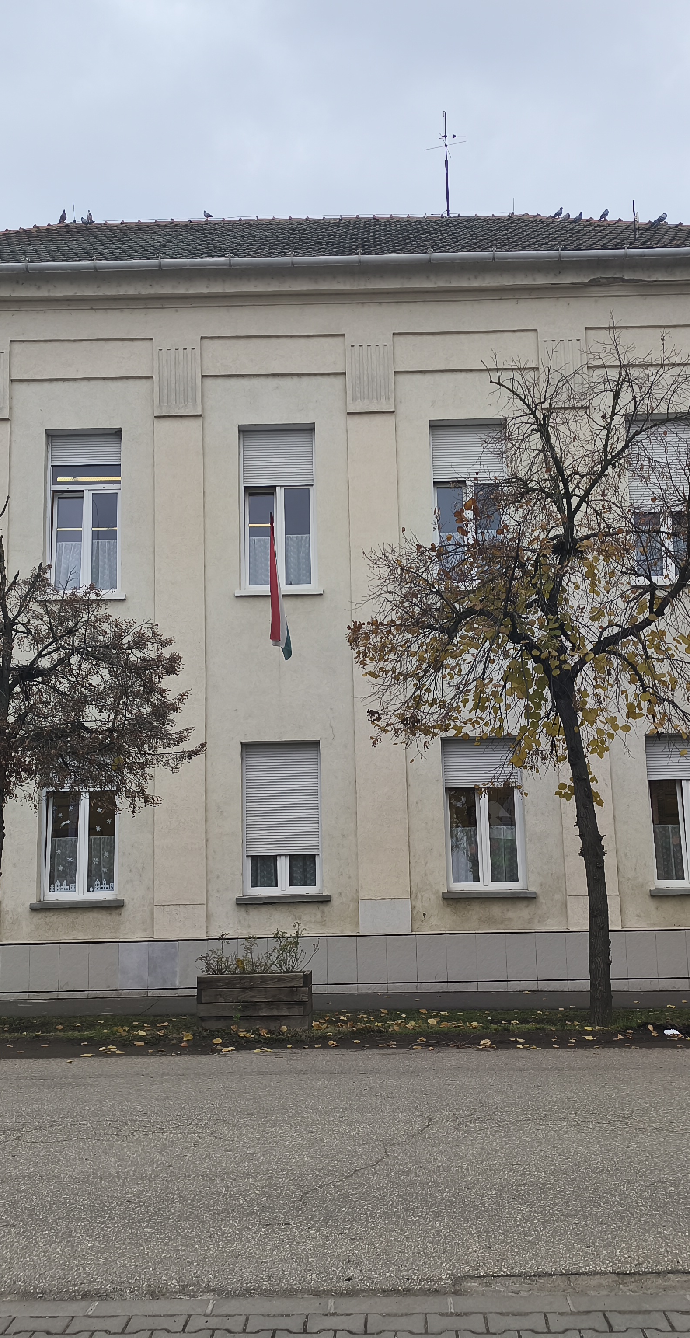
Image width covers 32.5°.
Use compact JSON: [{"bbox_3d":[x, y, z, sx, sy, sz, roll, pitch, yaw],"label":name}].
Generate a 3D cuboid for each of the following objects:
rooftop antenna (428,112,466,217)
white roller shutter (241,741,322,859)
[{"bbox_3d":[2.035,-10.010,23.500,0.796,2.264,0.700,-1,-10,0],"label":"rooftop antenna"},{"bbox_3d":[-0.816,1.629,15.019,0.988,1.419,0.070,-1,-9,0],"label":"white roller shutter"}]

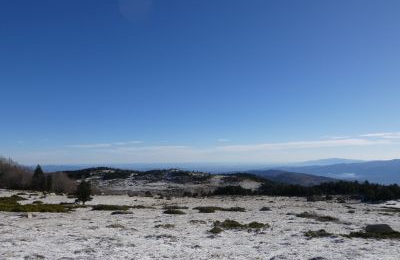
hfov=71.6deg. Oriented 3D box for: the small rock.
[{"bbox_3d":[6.603,3.667,10.200,0.920,0.400,0.720,-4,-8,32],"label":"small rock"}]

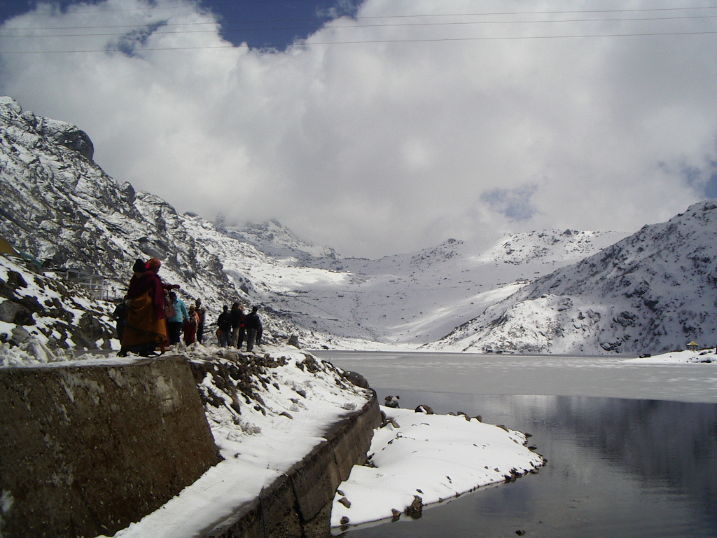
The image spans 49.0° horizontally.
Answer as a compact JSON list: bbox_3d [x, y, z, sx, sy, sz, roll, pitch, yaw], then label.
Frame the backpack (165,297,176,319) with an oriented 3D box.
[{"bbox_3d":[-5.493,1.125,23.000,0.360,0.570,0.250,-2,-6,18],"label":"backpack"}]

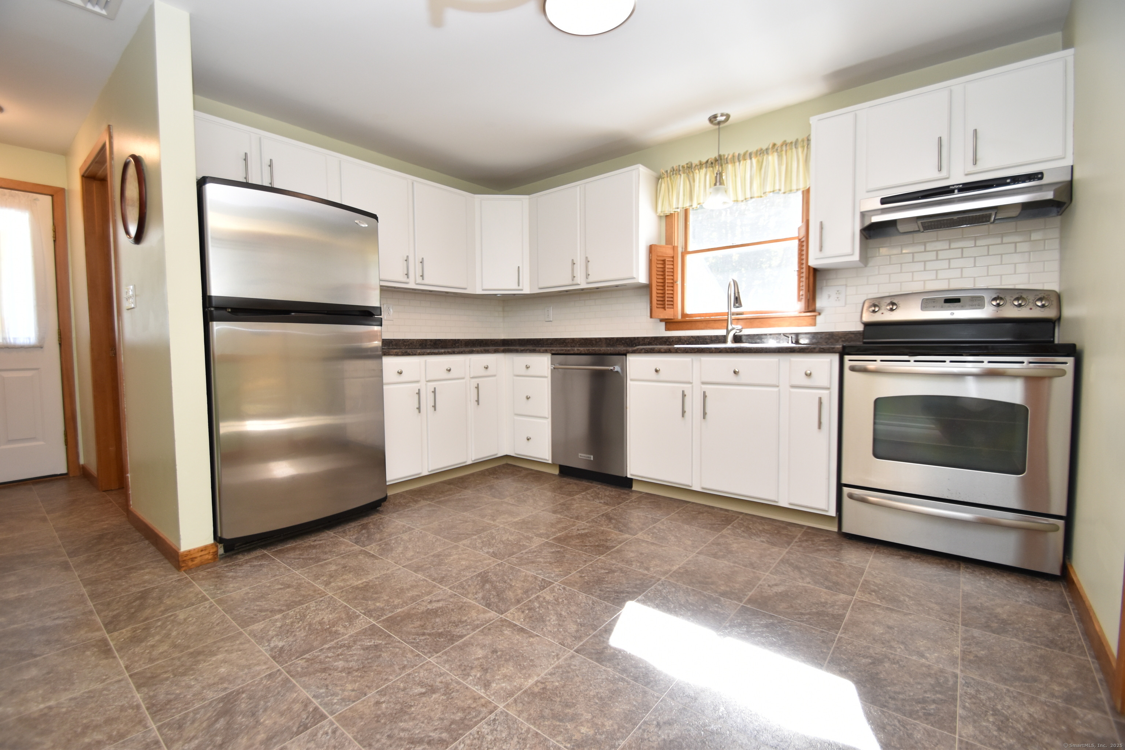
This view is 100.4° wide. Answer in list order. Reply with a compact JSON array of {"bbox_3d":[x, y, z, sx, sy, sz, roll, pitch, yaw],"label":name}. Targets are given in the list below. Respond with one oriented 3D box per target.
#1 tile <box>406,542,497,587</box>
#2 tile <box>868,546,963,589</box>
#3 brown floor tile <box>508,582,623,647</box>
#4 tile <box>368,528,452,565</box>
[{"bbox_3d":[-0.477,0.827,2.028,0.303,0.015,0.299,2,3,39],"label":"tile"},{"bbox_3d":[1.501,0.818,2.007,0.305,0.010,0.310,2,4,38],"label":"tile"},{"bbox_3d":[0.003,0.842,1.648,0.306,0.010,0.300,2,4,38],"label":"brown floor tile"},{"bbox_3d":[-0.694,0.793,2.160,0.297,0.010,0.295,2,3,38],"label":"tile"}]

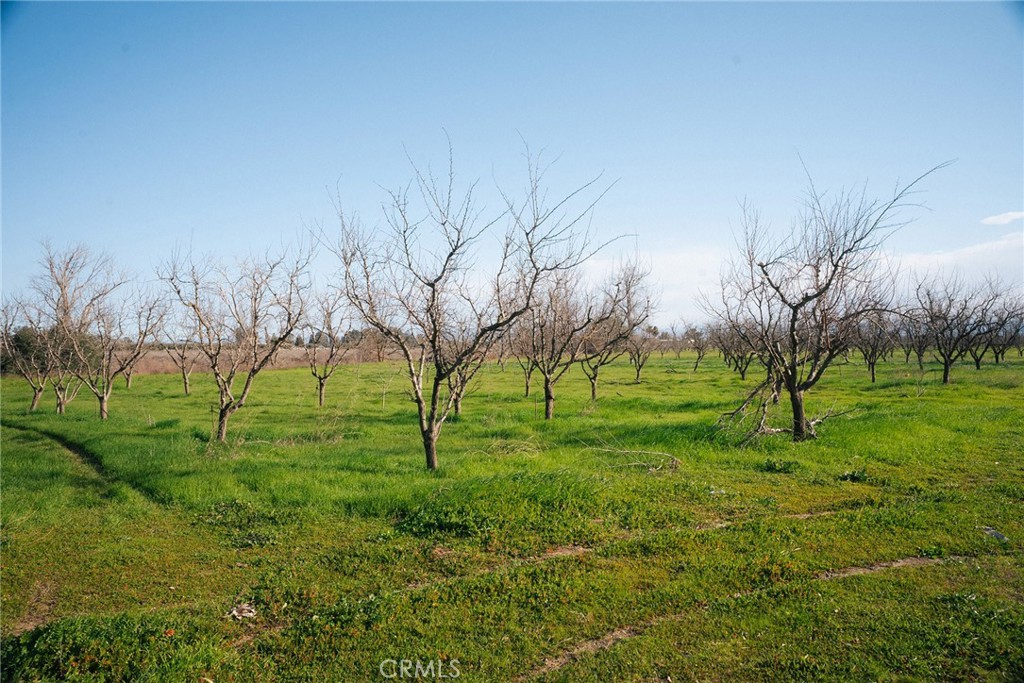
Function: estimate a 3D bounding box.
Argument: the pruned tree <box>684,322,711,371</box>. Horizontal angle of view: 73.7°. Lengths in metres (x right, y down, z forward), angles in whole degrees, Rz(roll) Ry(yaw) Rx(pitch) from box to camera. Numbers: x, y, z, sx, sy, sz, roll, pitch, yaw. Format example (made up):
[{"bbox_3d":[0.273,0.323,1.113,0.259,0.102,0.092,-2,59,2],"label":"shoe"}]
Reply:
[{"bbox_3d":[11.680,0.360,43.000,1.750,3.150,1.750,0,0,0],"label":"pruned tree"}]

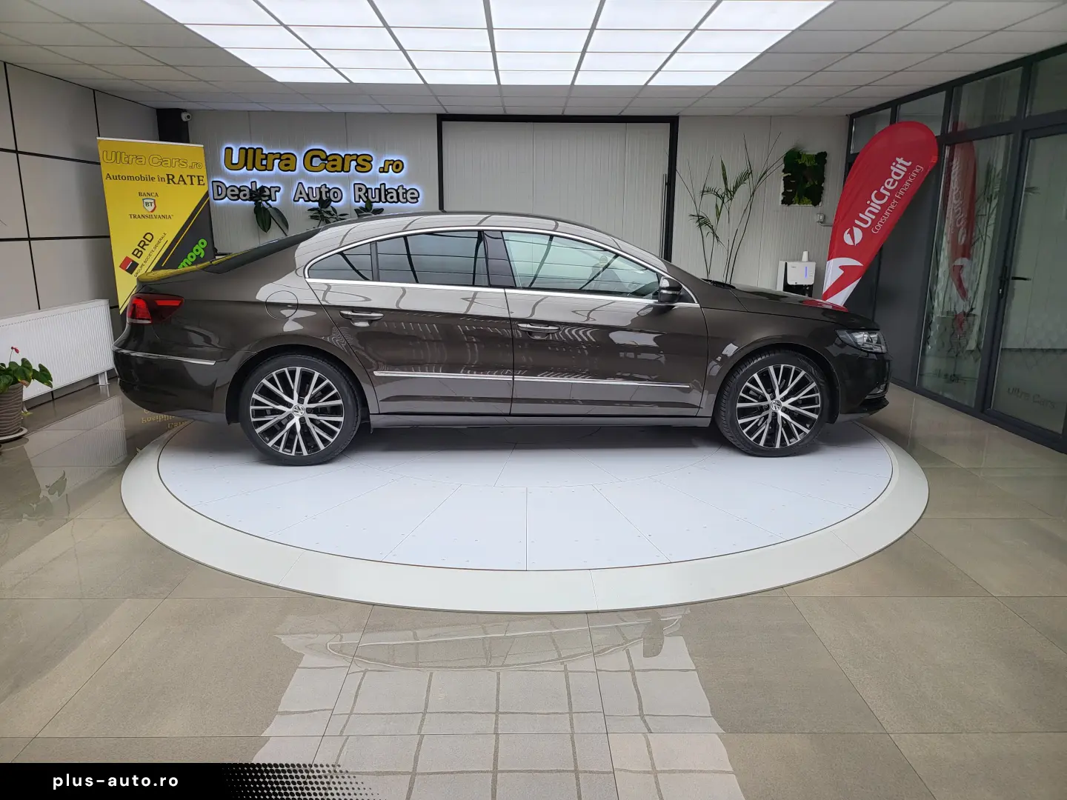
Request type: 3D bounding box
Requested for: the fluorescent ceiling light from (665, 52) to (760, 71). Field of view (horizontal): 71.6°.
[{"bbox_3d":[1.230,-2.399,5.204,0.595,0.040,0.595,0,13,-1],"label":"fluorescent ceiling light"}]

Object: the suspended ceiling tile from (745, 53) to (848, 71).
[{"bbox_3d":[1.834,-2.388,5.203,0.597,0.030,0.597,0,14,-1],"label":"suspended ceiling tile"}]

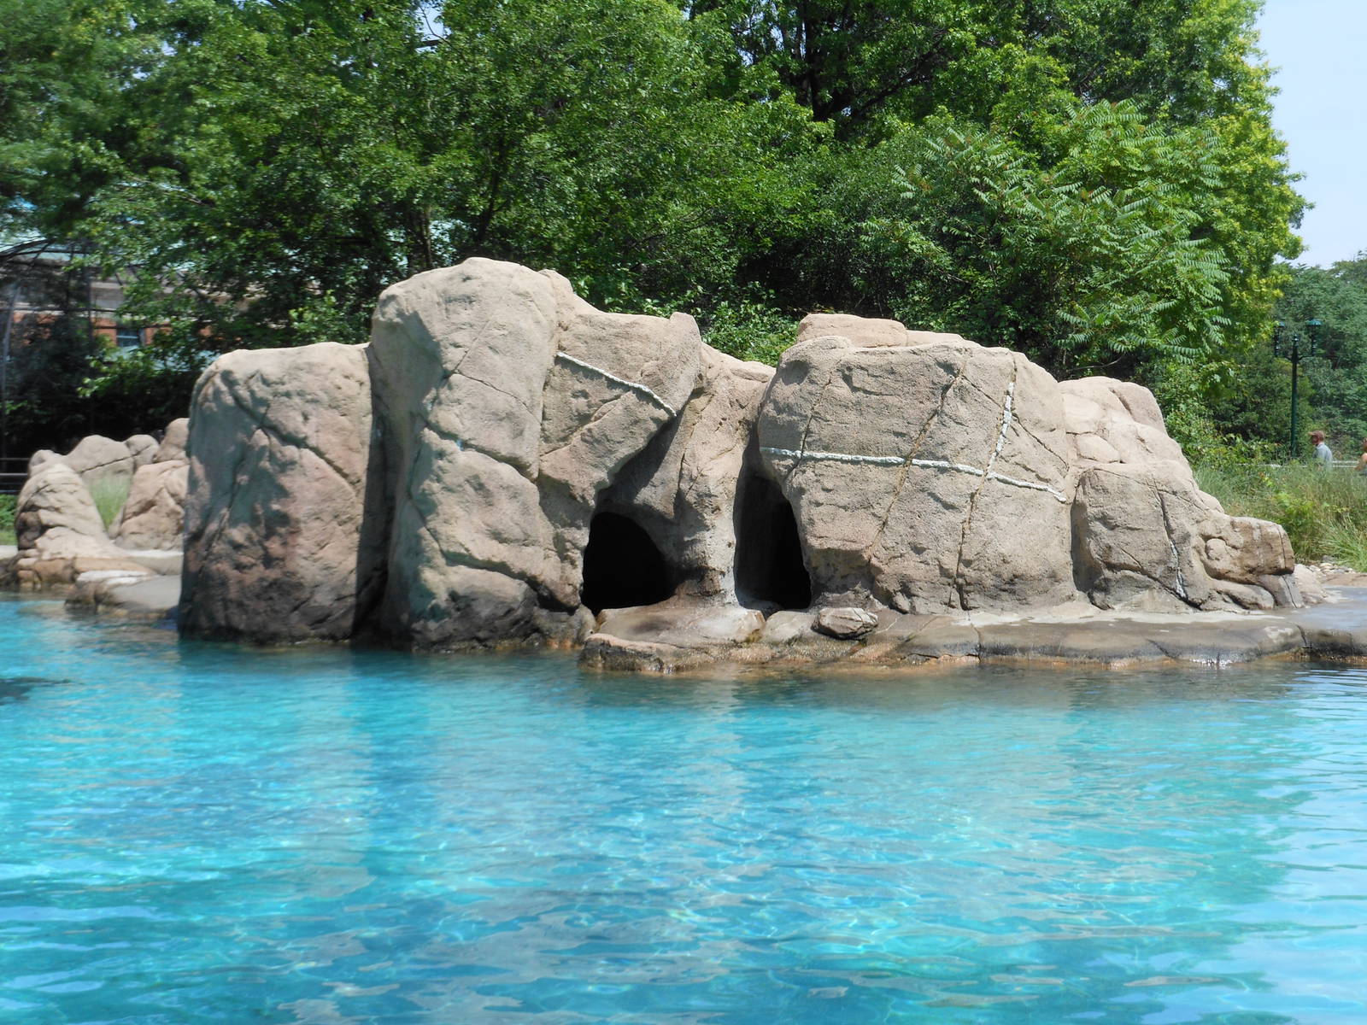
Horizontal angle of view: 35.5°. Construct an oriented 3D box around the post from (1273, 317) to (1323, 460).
[{"bbox_3d":[13.486,-2.087,47.074,1.150,4.350,0.380,1,2,20],"label":"post"}]

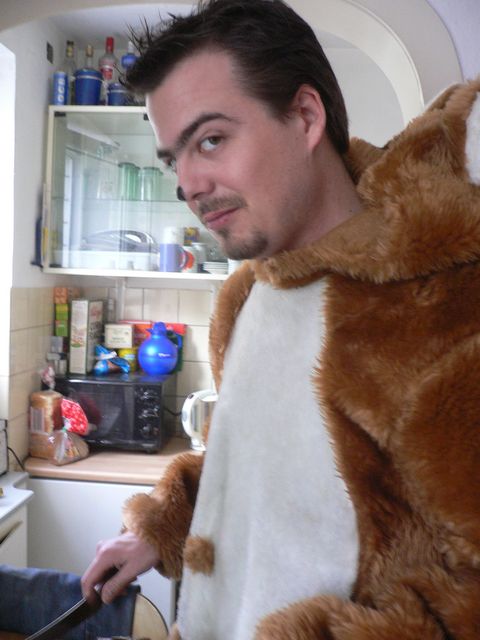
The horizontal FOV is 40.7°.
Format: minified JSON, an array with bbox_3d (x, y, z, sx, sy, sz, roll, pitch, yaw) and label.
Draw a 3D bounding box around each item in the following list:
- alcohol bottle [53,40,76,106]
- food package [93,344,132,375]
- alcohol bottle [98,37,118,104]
[{"bbox_3d":[-0.664,-0.941,2.522,0.075,0.287,0.075,3,4,5],"label":"alcohol bottle"},{"bbox_3d":[-0.512,0.159,2.584,0.132,0.118,0.090,3,4,5],"label":"food package"},{"bbox_3d":[-0.509,-0.942,2.507,0.078,0.302,0.078,3,4,5],"label":"alcohol bottle"}]

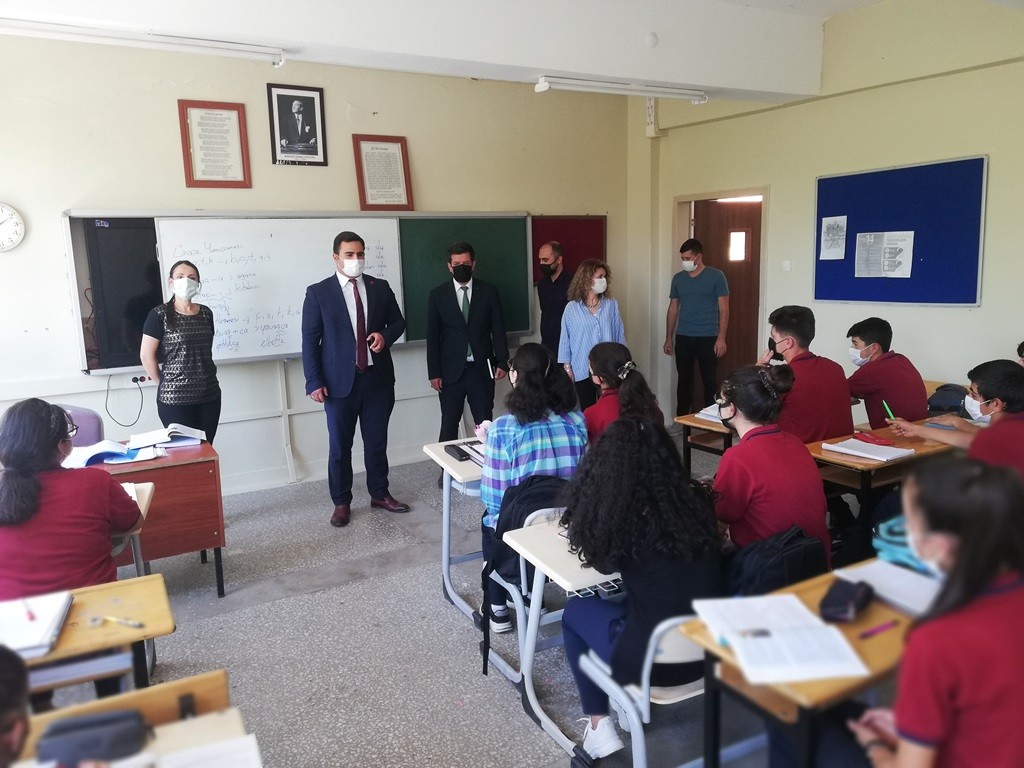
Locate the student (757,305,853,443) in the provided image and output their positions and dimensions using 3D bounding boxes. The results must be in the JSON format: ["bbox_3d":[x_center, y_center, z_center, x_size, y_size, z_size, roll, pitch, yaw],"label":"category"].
[{"bbox_3d":[1.463,0.264,4.187,0.500,1.340,0.650,-7,11,-30],"label":"student"}]

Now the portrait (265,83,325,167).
[{"bbox_3d":[-1.523,-1.846,5.709,0.400,0.550,0.025,-7,10,-31],"label":"portrait"}]

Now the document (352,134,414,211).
[{"bbox_3d":[-0.961,-1.598,6.051,0.433,0.565,0.030,-7,2,-31],"label":"document"}]

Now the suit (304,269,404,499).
[{"bbox_3d":[-0.996,0.038,5.156,0.630,1.510,0.360,-5,9,-19],"label":"suit"}]

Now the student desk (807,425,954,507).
[{"bbox_3d":[1.841,0.621,3.765,1.200,0.740,0.420,-7,10,-31],"label":"student desk"}]

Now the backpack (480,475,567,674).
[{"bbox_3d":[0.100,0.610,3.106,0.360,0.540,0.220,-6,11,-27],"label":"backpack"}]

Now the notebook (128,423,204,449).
[{"bbox_3d":[-1.777,0.264,4.104,0.365,0.070,0.250,-7,10,-32],"label":"notebook"}]

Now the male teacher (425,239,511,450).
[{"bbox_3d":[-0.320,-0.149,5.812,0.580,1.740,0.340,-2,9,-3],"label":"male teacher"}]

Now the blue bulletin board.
[{"bbox_3d":[2.546,-0.991,5.369,0.030,0.906,1.221,-7,10,-32],"label":"blue bulletin board"}]

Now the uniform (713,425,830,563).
[{"bbox_3d":[0.830,0.416,2.572,0.440,0.580,0.340,-6,11,-27],"label":"uniform"}]

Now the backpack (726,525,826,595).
[{"bbox_3d":[0.795,0.618,2.335,0.340,0.410,0.200,-6,11,-27],"label":"backpack"}]

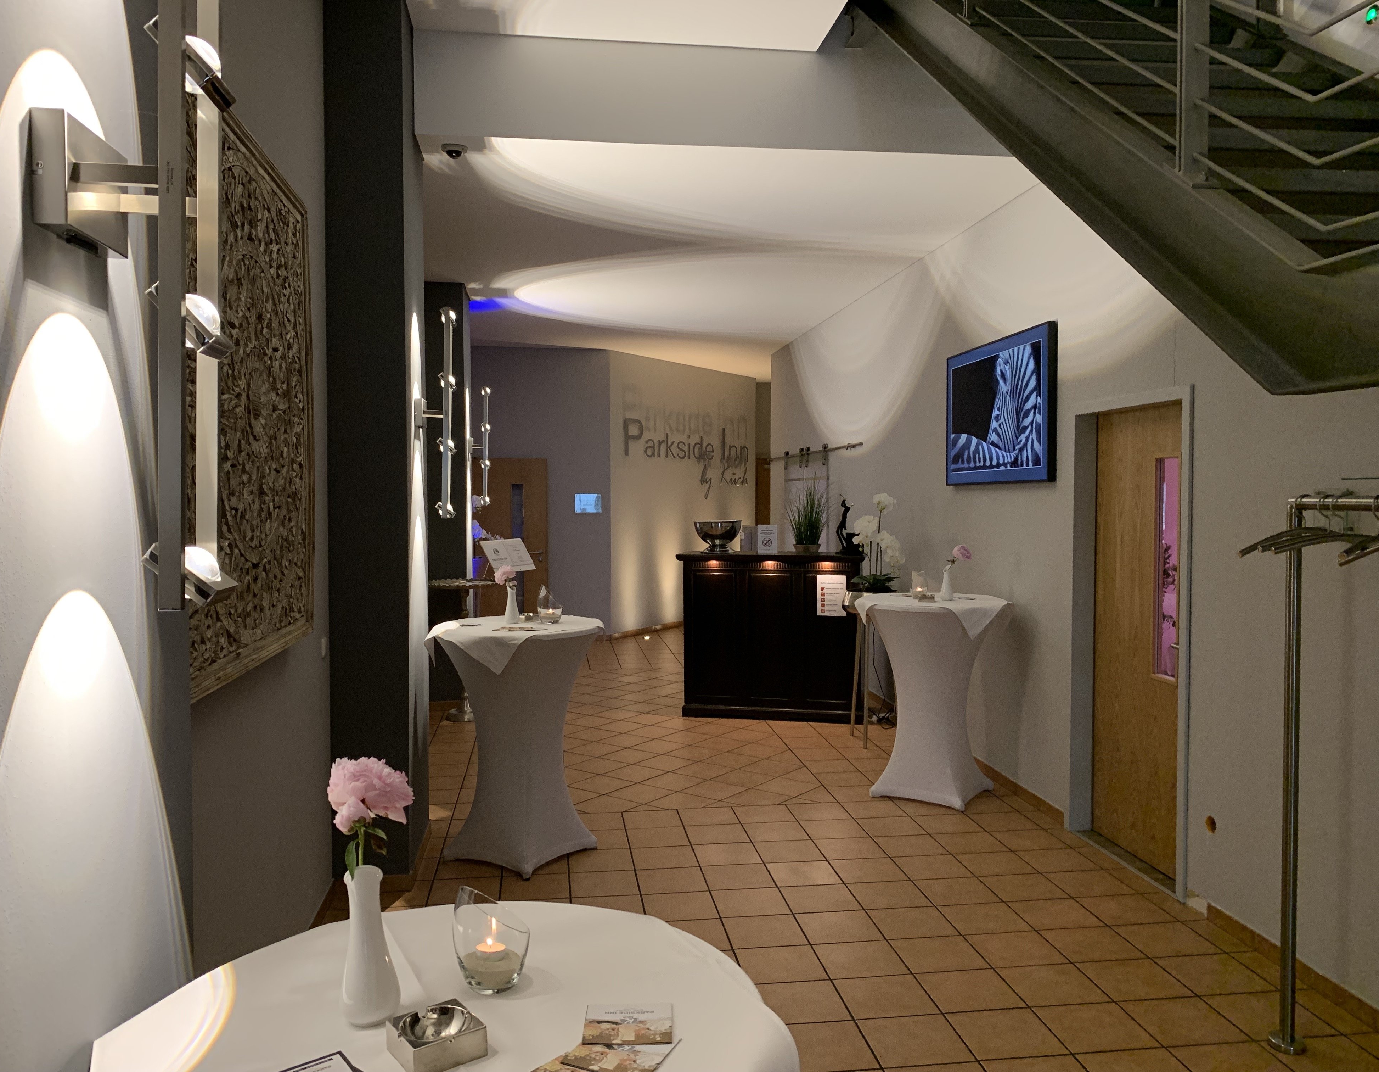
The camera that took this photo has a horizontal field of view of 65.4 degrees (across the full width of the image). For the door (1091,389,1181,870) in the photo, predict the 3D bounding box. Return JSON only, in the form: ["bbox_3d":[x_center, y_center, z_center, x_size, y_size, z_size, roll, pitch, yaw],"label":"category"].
[{"bbox_3d":[2.128,0.464,4.998,0.060,2.100,0.900,0,2,-7],"label":"door"}]

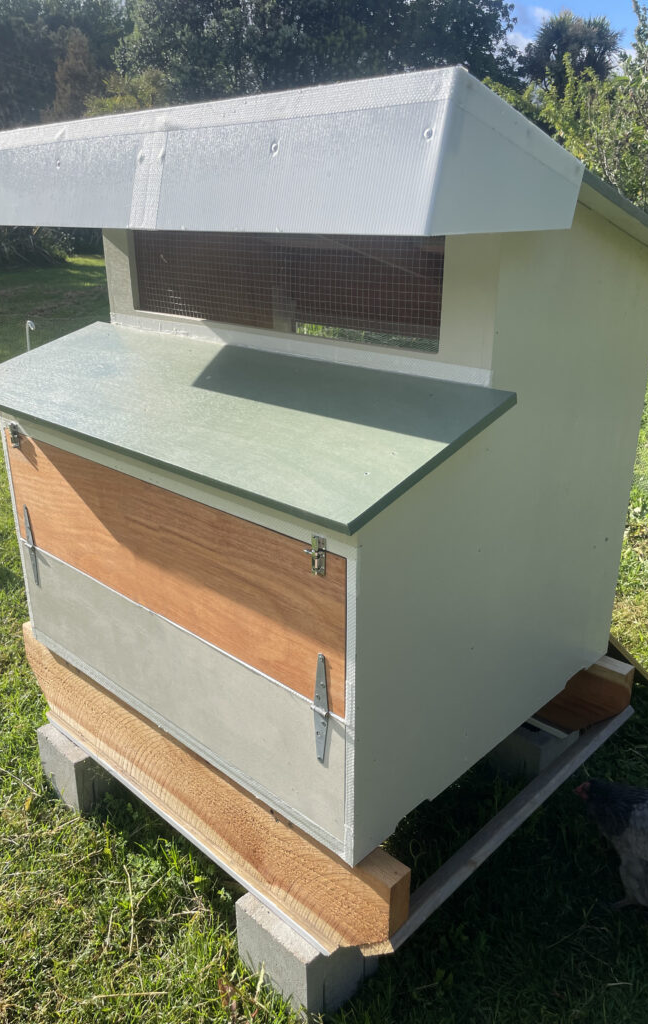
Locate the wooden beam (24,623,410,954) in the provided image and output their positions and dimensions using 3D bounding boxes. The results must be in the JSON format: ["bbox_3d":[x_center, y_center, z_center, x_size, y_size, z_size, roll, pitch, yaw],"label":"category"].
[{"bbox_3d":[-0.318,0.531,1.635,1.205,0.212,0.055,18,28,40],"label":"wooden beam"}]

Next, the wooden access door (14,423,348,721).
[{"bbox_3d":[-0.338,0.062,1.444,1.033,0.262,0.022,18,28,40],"label":"wooden access door"}]

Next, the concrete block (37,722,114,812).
[{"bbox_3d":[-0.587,0.632,1.964,0.190,0.190,0.190,18,28,40],"label":"concrete block"}]

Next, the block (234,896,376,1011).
[{"bbox_3d":[-0.032,0.816,1.473,0.190,0.190,0.190,18,28,40],"label":"block"}]

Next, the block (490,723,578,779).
[{"bbox_3d":[0.518,0.612,2.007,0.190,0.190,0.190,18,28,40],"label":"block"}]

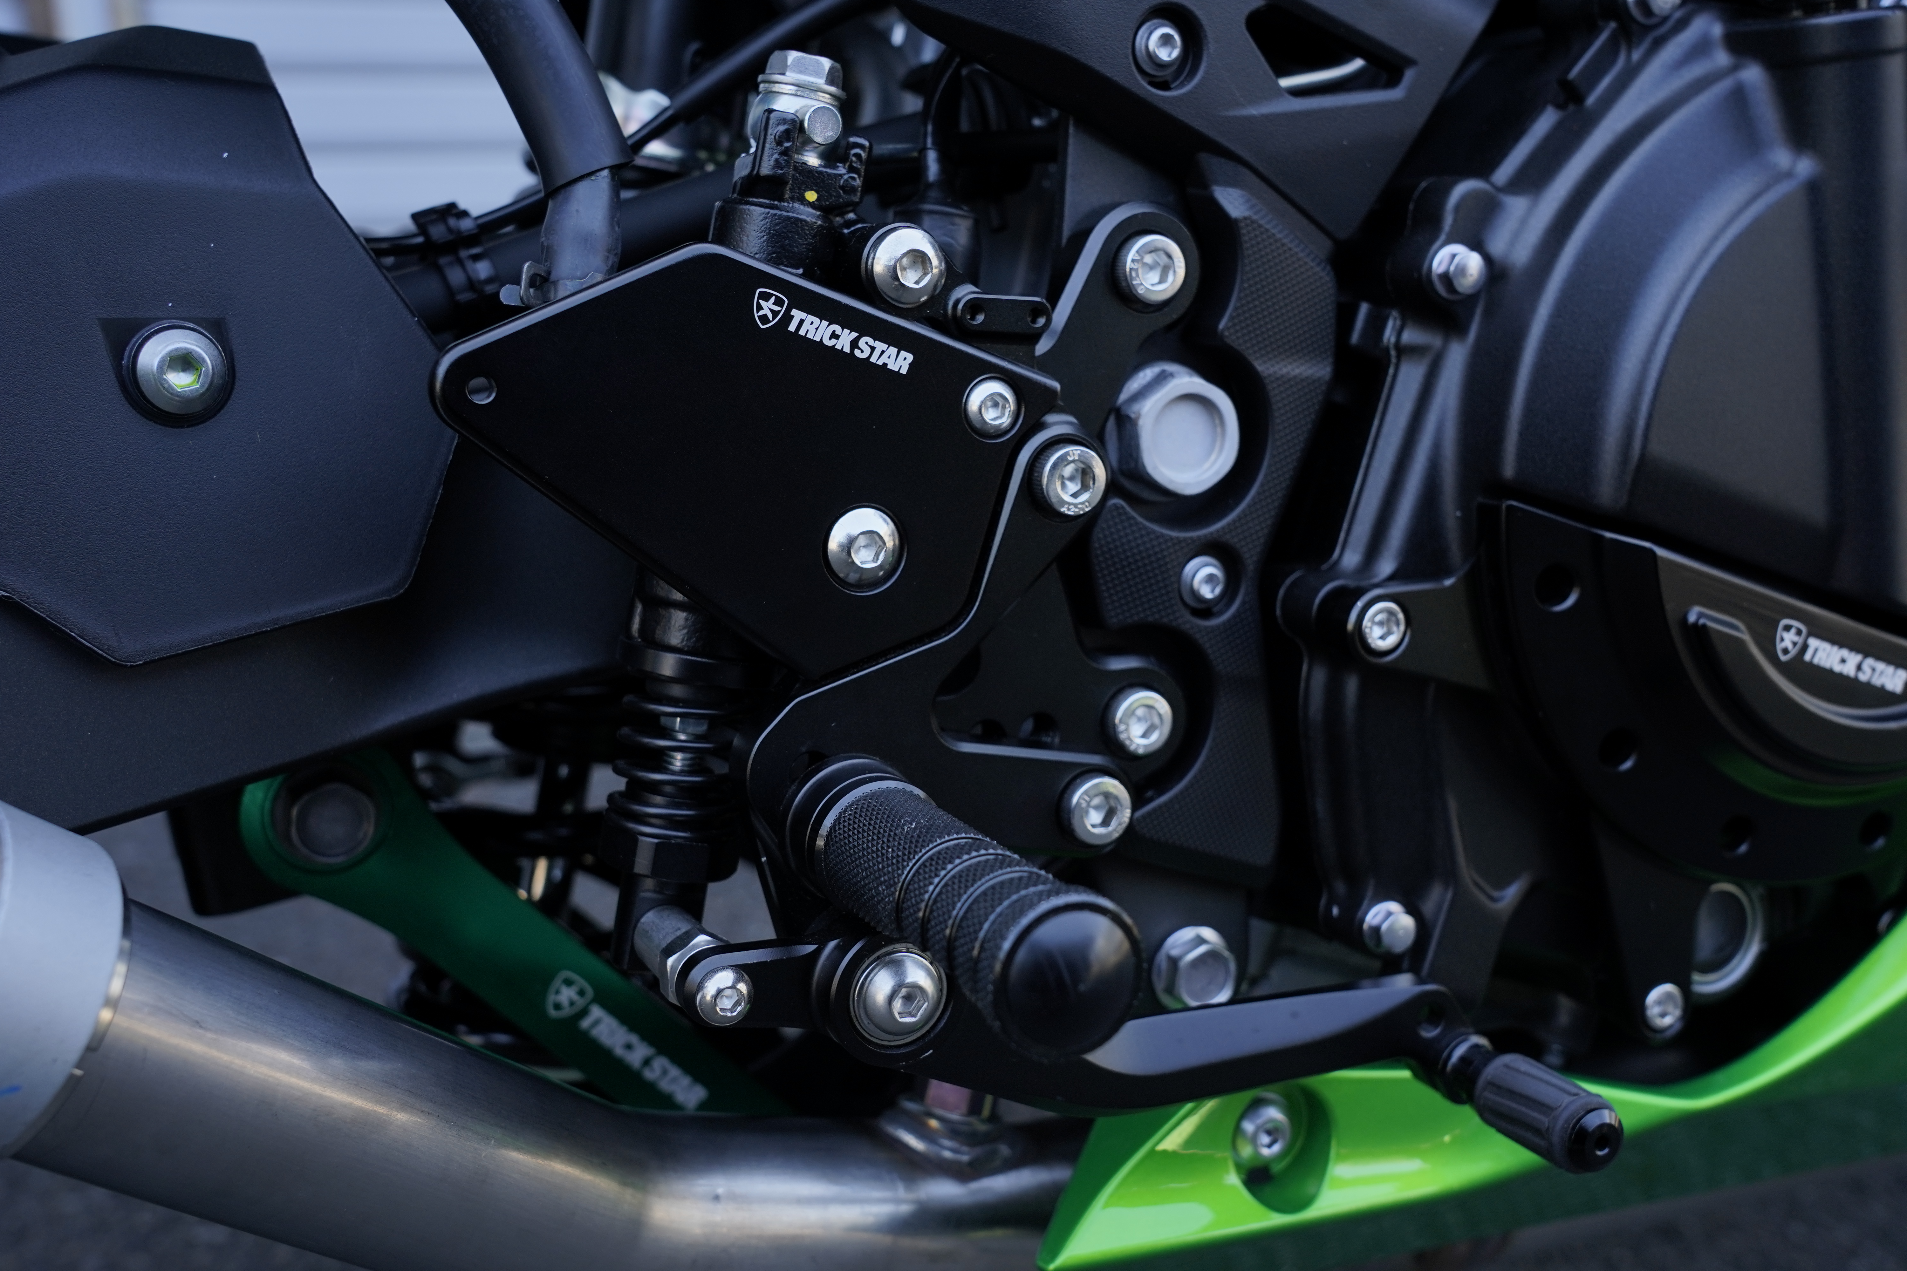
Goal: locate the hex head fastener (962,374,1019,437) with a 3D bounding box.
[{"bbox_3d":[0.006,-0.042,0.386,0.011,0.011,0.004,-6,10,-21],"label":"hex head fastener"}]

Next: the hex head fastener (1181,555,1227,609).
[{"bbox_3d":[0.052,-0.012,0.446,0.012,0.012,0.006,-6,10,-21],"label":"hex head fastener"}]

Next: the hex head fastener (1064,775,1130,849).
[{"bbox_3d":[0.026,0.032,0.398,0.013,0.013,0.009,-6,10,-21],"label":"hex head fastener"}]

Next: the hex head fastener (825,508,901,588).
[{"bbox_3d":[-0.017,-0.016,0.382,0.014,0.014,0.005,-6,10,-21],"label":"hex head fastener"}]

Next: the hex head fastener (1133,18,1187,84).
[{"bbox_3d":[0.042,-0.123,0.444,0.012,0.012,0.006,-6,10,-21],"label":"hex head fastener"}]

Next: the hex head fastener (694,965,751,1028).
[{"bbox_3d":[-0.041,0.063,0.375,0.011,0.011,0.004,-6,10,-21],"label":"hex head fastener"}]

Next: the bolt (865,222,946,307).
[{"bbox_3d":[-0.009,-0.066,0.381,0.015,0.015,0.005,-6,10,-21],"label":"bolt"}]

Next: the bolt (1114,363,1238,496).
[{"bbox_3d":[0.044,-0.040,0.421,0.028,0.028,0.013,-6,10,-21],"label":"bolt"}]

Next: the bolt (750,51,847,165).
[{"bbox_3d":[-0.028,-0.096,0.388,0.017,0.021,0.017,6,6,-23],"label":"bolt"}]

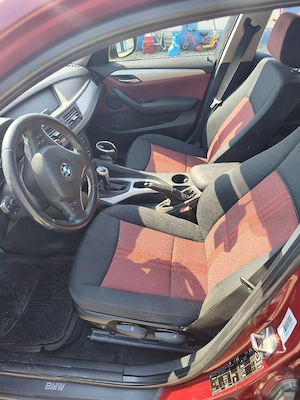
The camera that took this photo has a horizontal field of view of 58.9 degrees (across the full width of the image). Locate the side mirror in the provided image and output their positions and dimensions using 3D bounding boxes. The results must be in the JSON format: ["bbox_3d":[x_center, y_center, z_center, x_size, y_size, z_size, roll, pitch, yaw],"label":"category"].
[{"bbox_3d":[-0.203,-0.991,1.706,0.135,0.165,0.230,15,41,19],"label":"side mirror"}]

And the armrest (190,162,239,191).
[{"bbox_3d":[0.345,-0.097,1.207,0.320,0.075,0.155,1,38,7],"label":"armrest"}]

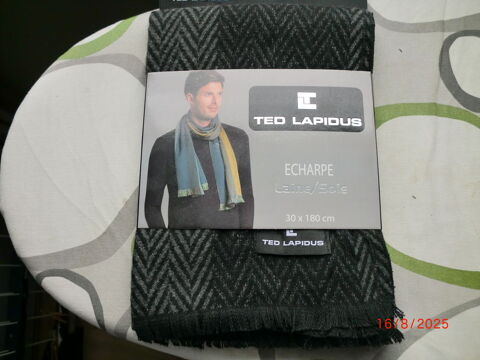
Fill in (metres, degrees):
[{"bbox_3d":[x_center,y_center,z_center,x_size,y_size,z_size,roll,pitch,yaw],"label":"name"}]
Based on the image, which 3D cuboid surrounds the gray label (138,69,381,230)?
[{"bbox_3d":[0.013,-0.020,0.333,0.157,0.012,0.111,0,75,0],"label":"gray label"}]

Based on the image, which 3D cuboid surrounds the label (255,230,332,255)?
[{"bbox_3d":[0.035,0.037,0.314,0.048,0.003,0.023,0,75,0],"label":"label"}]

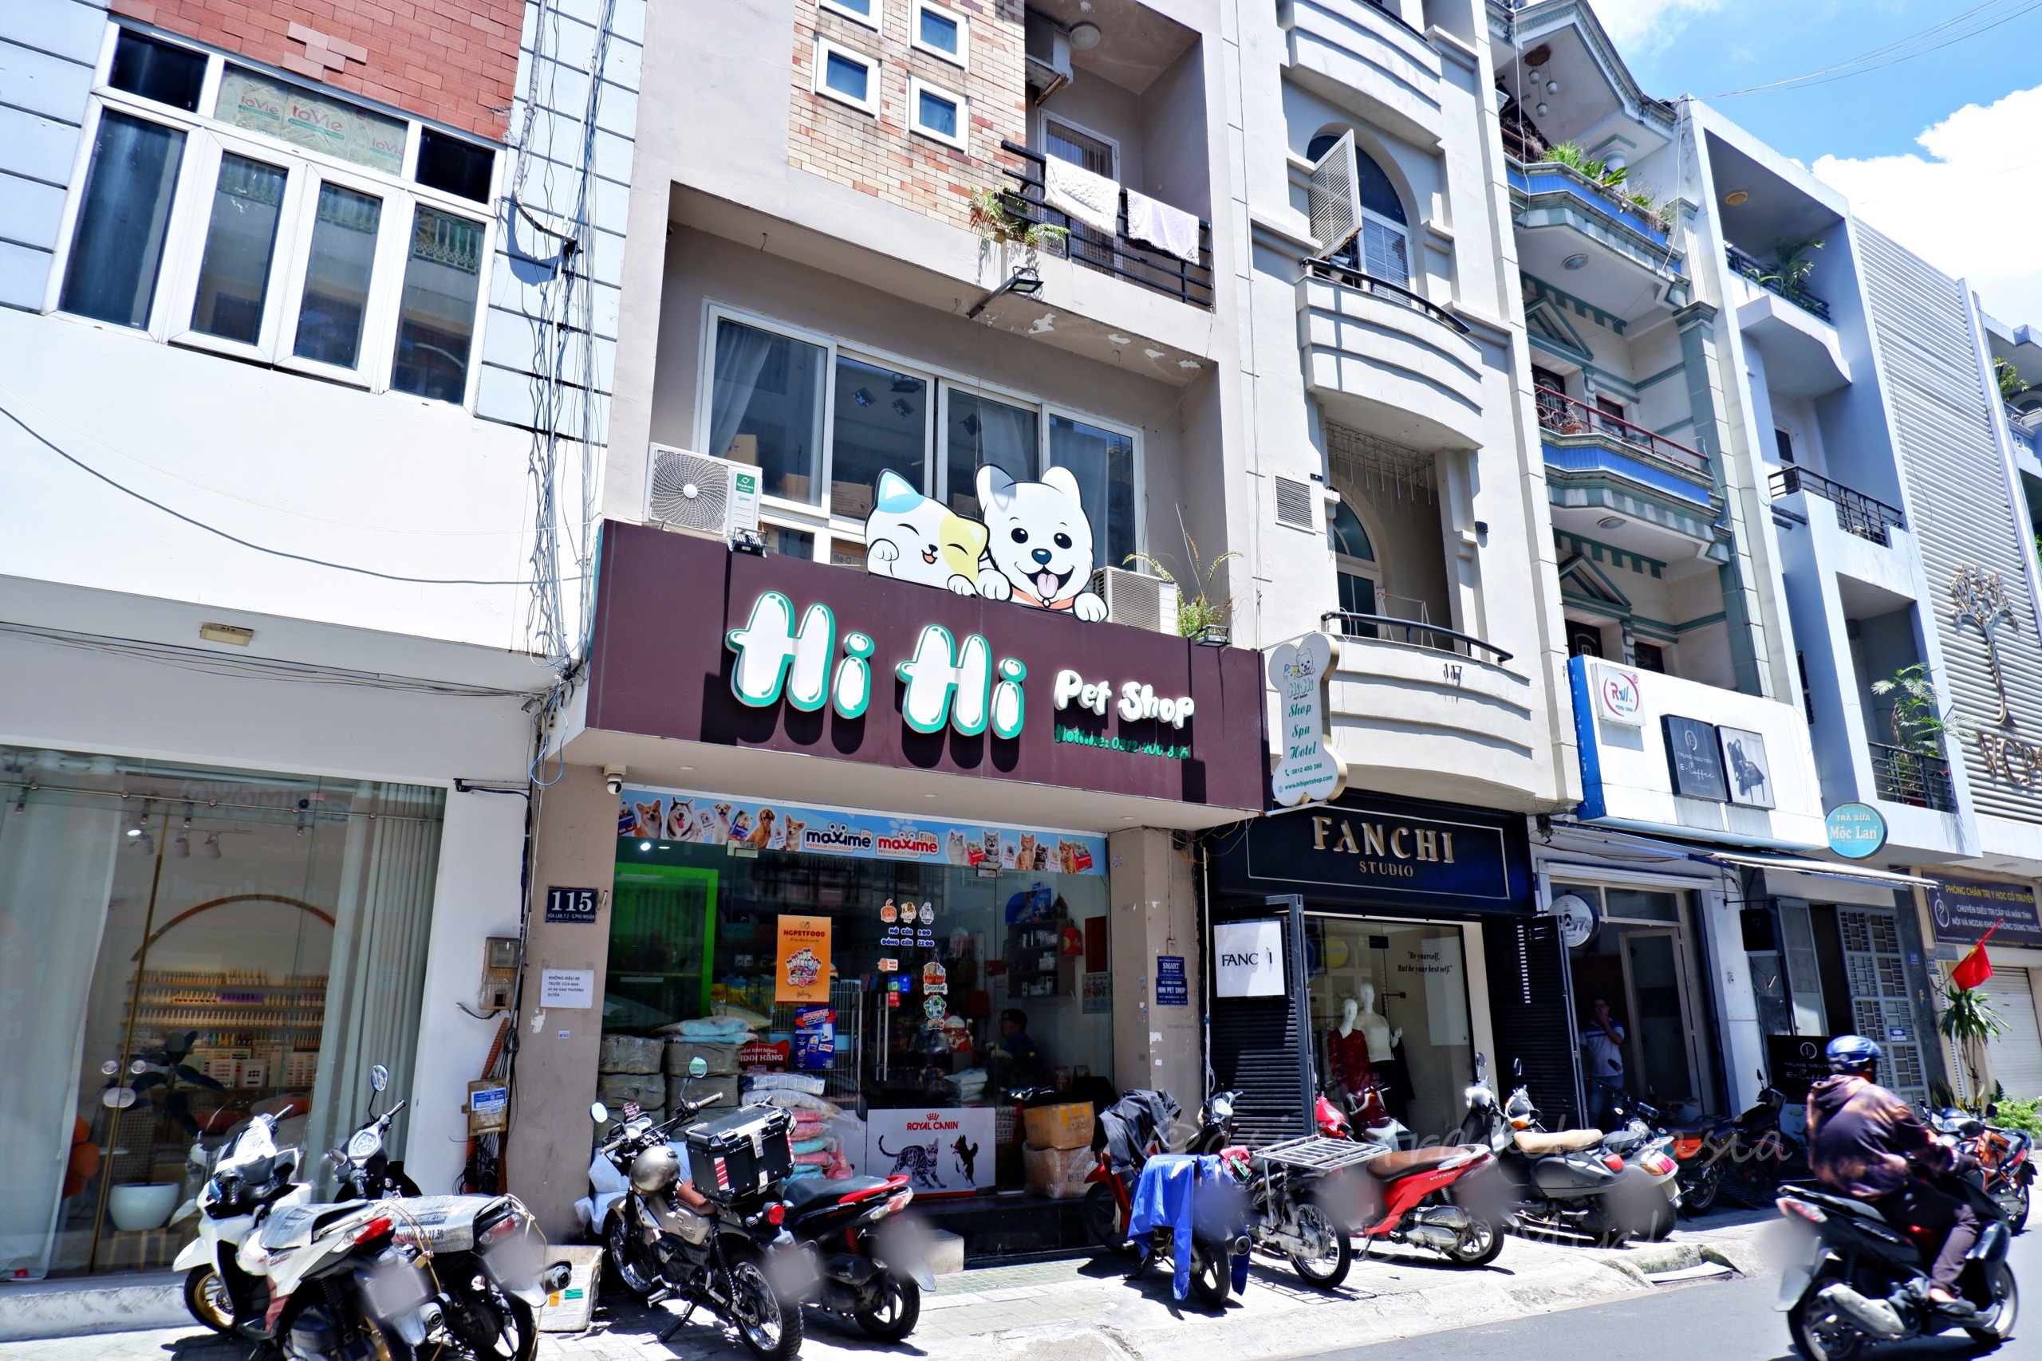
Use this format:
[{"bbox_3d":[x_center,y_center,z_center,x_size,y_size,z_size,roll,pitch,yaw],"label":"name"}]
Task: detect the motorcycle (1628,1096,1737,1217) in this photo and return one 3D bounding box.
[{"bbox_3d":[5.496,4.075,11.247,1.800,1.060,0.700,12,-20,-36],"label":"motorcycle"}]

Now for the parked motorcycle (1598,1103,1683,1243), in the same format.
[{"bbox_3d":[4.545,3.941,10.747,0.700,1.120,1.830,12,-20,-37],"label":"parked motorcycle"}]

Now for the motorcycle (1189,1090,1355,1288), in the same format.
[{"bbox_3d":[1.456,3.242,8.469,0.700,1.080,1.870,9,-18,-30],"label":"motorcycle"}]

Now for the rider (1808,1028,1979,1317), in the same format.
[{"bbox_3d":[4.462,2.607,6.945,0.880,1.380,0.600,7,-17,-24],"label":"rider"}]

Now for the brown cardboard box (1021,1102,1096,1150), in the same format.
[{"bbox_3d":[0.229,2.945,8.647,0.320,0.265,0.330,13,-20,-39],"label":"brown cardboard box"}]

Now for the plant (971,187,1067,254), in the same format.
[{"bbox_3d":[-0.008,-3.524,10.102,0.840,0.390,0.330,10,-18,-32],"label":"plant"}]

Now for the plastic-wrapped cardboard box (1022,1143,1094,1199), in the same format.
[{"bbox_3d":[0.229,3.218,8.574,0.310,0.300,0.350,12,-20,-37],"label":"plastic-wrapped cardboard box"}]

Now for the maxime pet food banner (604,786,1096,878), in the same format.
[{"bbox_3d":[-1.030,1.167,9.740,4.130,0.345,0.050,10,-18,-32],"label":"maxime pet food banner"}]

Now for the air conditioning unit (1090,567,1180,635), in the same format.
[{"bbox_3d":[0.918,-0.553,10.533,0.710,0.540,0.280,10,-18,-32],"label":"air conditioning unit"}]

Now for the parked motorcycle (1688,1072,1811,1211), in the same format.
[{"bbox_3d":[6.357,4.060,11.521,1.850,1.080,0.700,10,-19,-33],"label":"parked motorcycle"}]

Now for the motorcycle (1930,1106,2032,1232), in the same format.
[{"bbox_3d":[7.648,3.991,10.623,1.850,1.080,0.680,10,-19,-33],"label":"motorcycle"}]

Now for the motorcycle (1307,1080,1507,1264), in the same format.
[{"bbox_3d":[2.549,3.436,9.214,0.690,1.090,1.870,12,-20,-36],"label":"motorcycle"}]

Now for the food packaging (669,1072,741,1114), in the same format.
[{"bbox_3d":[-2.111,2.655,8.406,0.455,0.245,0.400,10,-18,-32],"label":"food packaging"}]

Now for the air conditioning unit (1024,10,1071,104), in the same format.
[{"bbox_3d":[0.027,-5.039,10.406,0.700,0.460,0.280,10,-18,-32],"label":"air conditioning unit"}]

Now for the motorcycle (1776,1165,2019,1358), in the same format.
[{"bbox_3d":[4.614,2.972,6.914,1.850,1.100,0.700,7,-17,-24],"label":"motorcycle"}]

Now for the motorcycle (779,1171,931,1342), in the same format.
[{"bbox_3d":[-1.153,2.830,6.970,1.870,1.080,0.690,-14,-21,40],"label":"motorcycle"}]

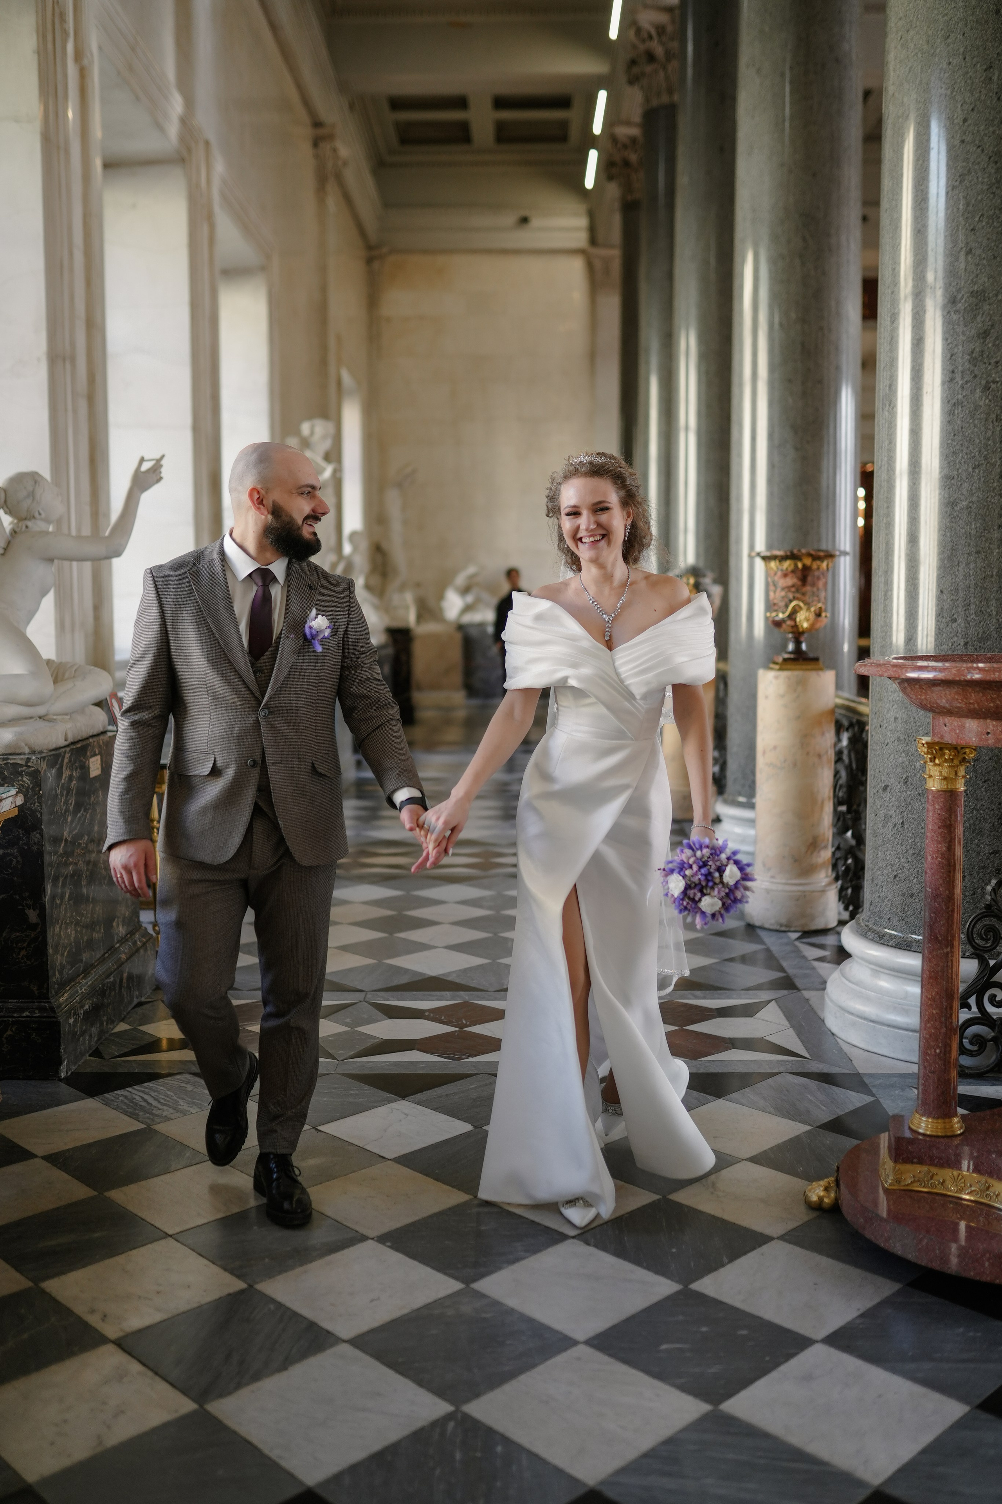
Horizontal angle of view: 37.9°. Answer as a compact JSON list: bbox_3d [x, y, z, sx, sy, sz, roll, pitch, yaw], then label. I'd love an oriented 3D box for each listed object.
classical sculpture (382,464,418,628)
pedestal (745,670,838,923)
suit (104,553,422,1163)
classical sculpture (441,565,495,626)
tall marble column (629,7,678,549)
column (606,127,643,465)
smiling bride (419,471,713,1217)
[{"bbox_3d":[-1.166,-2.352,16.765,0.430,1.863,0.450,-5,7,-36],"label":"classical sculpture"},{"bbox_3d":[1.286,0.184,6.436,0.405,1.134,0.405,0,6,1],"label":"pedestal"},{"bbox_3d":[-0.567,0.211,3.519,0.768,1.429,0.460,-1,6,-5],"label":"suit"},{"bbox_3d":[-0.465,-2.174,20.293,0.787,0.839,0.650,-1,6,-8],"label":"classical sculpture"},{"bbox_3d":[1.723,-3.732,14.719,0.970,7.200,0.970,0,6,1],"label":"tall marble column"},{"bbox_3d":[1.773,-4.071,18.202,0.970,7.150,0.970,0,6,1],"label":"column"},{"bbox_3d":[0.157,0.174,3.555,0.712,1.766,0.680,0,6,4],"label":"smiling bride"}]

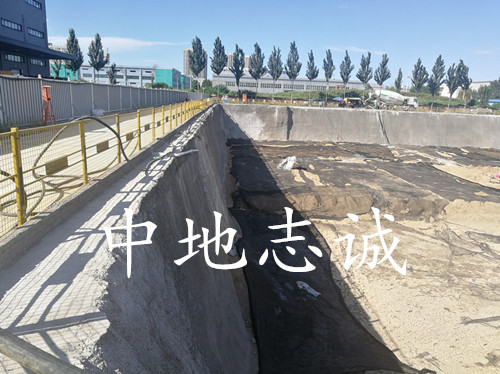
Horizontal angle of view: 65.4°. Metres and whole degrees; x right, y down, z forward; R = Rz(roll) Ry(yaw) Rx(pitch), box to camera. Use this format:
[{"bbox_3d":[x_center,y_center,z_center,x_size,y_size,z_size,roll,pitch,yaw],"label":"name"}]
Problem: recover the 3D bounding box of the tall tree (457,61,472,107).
[{"bbox_3d":[48.418,-23.038,87.943,3.610,10.530,3.610,9,15,27],"label":"tall tree"}]

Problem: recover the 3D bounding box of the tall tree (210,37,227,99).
[{"bbox_3d":[-5.610,-21.010,70.680,3.100,11.690,3.100,2,13,0],"label":"tall tree"}]

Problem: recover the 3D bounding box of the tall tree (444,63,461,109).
[{"bbox_3d":[39.800,-19.410,75.930,3.000,9.470,3.000,2,13,0],"label":"tall tree"}]

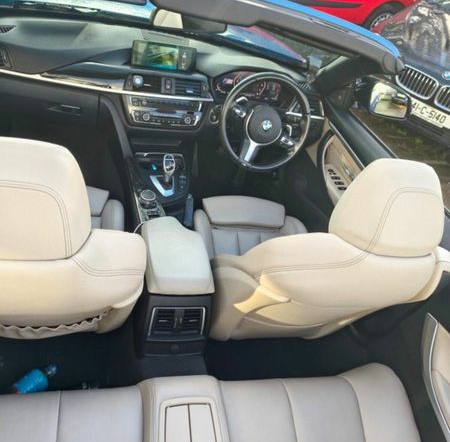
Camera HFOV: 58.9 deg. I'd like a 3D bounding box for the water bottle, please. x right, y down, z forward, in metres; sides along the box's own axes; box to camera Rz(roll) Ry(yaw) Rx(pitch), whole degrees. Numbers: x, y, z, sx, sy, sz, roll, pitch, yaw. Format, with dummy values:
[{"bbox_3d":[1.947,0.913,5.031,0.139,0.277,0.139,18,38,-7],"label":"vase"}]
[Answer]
[{"bbox_3d":[-0.555,0.470,1.111,0.065,0.065,0.200,30,36,23],"label":"water bottle"}]

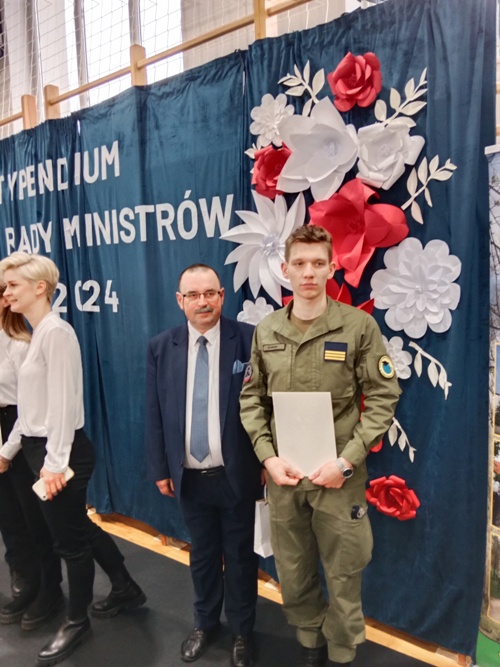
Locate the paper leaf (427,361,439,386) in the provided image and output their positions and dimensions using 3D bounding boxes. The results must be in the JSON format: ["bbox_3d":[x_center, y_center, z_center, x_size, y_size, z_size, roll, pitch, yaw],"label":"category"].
[{"bbox_3d":[0.740,0.166,2.014,0.040,0.105,0.016,-7,2,37],"label":"paper leaf"}]

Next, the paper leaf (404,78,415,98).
[{"bbox_3d":[0.628,-0.960,1.965,0.038,0.073,0.014,16,15,34],"label":"paper leaf"}]

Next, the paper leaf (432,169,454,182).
[{"bbox_3d":[0.734,-0.600,1.916,0.078,0.034,0.016,13,13,34],"label":"paper leaf"}]

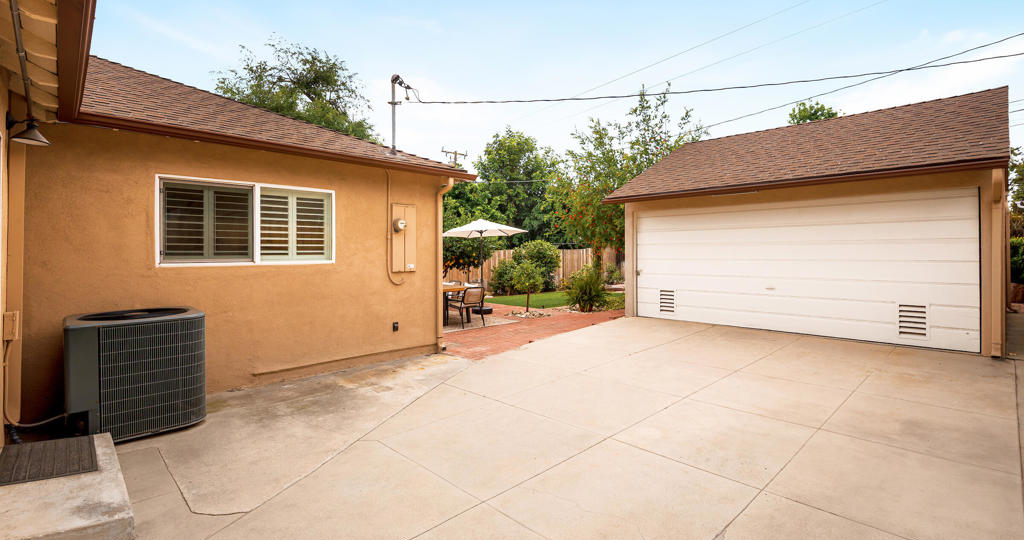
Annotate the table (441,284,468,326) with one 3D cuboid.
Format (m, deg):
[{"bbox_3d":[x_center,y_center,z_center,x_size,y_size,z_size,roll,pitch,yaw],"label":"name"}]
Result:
[{"bbox_3d":[-1.607,0.727,9.733,0.850,0.730,1.550,-2,2,-45],"label":"table"}]

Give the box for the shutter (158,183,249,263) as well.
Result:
[{"bbox_3d":[-2.766,-0.429,4.169,0.700,0.700,0.050,-2,2,-45],"label":"shutter"}]

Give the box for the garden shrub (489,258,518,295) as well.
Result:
[{"bbox_3d":[-0.259,0.274,15.715,1.200,1.320,1.200,0,2,-1],"label":"garden shrub"}]

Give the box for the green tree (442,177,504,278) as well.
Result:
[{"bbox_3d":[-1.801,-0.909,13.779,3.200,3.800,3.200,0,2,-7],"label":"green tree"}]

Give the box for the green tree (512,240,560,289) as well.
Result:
[{"bbox_3d":[0.931,-0.142,17.300,1.824,1.957,1.824,0,2,0],"label":"green tree"}]

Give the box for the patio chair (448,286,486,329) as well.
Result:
[{"bbox_3d":[-0.926,0.723,9.067,0.570,0.780,0.600,-2,2,-45],"label":"patio chair"}]

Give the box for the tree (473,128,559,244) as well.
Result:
[{"bbox_3d":[0.152,-2.636,19.731,4.000,6.900,4.000,0,2,0],"label":"tree"}]

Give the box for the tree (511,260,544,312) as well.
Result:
[{"bbox_3d":[0.376,0.406,11.050,0.801,1.250,0.801,0,2,0],"label":"tree"}]

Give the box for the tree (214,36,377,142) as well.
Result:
[{"bbox_3d":[-8.084,-3.921,17.000,6.351,9.596,6.351,0,2,0],"label":"tree"}]

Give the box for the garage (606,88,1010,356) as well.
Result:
[{"bbox_3d":[6.569,-1.157,10.051,7.467,4.217,5.723,-2,2,-45],"label":"garage"}]

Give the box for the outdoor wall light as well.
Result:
[{"bbox_3d":[-3.397,-0.985,3.205,0.210,0.210,0.200,-2,2,-45],"label":"outdoor wall light"}]

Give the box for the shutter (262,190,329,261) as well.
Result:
[{"bbox_3d":[-2.218,-0.460,4.713,0.710,0.720,0.050,-2,2,-45],"label":"shutter"}]

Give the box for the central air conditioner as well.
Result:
[{"bbox_3d":[-2.795,0.734,3.434,0.800,0.800,0.810,-2,2,-45],"label":"central air conditioner"}]

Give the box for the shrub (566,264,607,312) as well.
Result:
[{"bbox_3d":[1.844,0.431,11.118,1.000,1.140,1.000,0,2,9],"label":"shrub"}]

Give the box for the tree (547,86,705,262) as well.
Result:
[{"bbox_3d":[3.957,-2.683,15.600,5.414,7.208,5.414,0,2,0],"label":"tree"}]

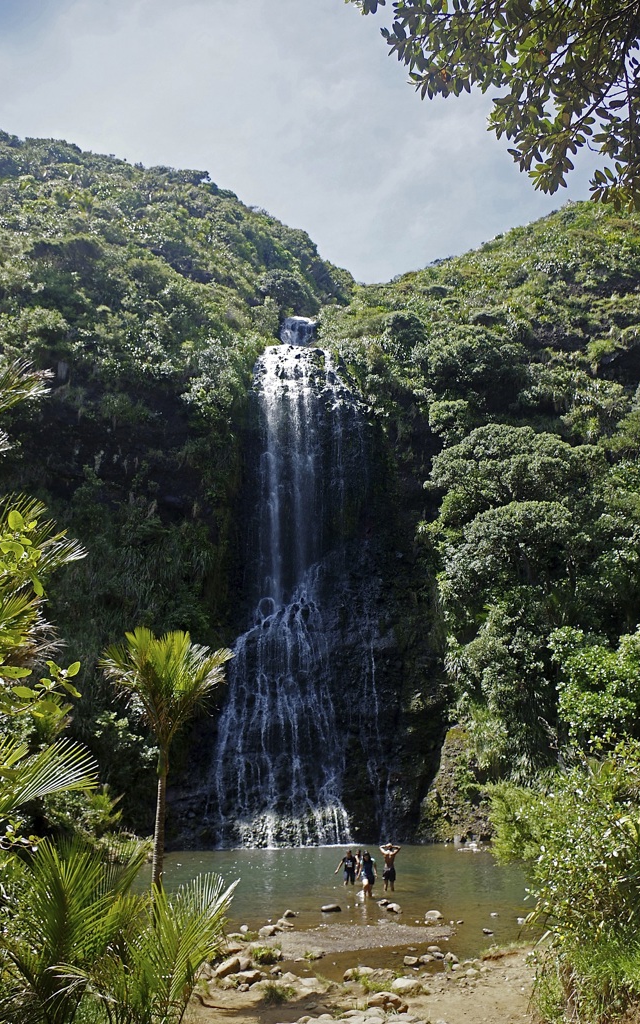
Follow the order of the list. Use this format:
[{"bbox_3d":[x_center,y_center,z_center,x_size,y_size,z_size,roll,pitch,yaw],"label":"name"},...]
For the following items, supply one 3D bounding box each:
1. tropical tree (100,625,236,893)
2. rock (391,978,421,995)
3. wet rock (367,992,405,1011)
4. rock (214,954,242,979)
[{"bbox_3d":[-3.617,5.954,17.744,3.150,6.306,3.100,0,-16,0],"label":"tropical tree"},{"bbox_3d":[1.637,9.022,14.599,0.580,0.240,0.420,0,-16,0],"label":"rock"},{"bbox_3d":[1.194,8.789,13.771,0.720,0.280,0.500,0,-16,0],"label":"wet rock"},{"bbox_3d":[-1.923,9.551,16.118,0.500,0.330,0.420,0,-16,0],"label":"rock"}]

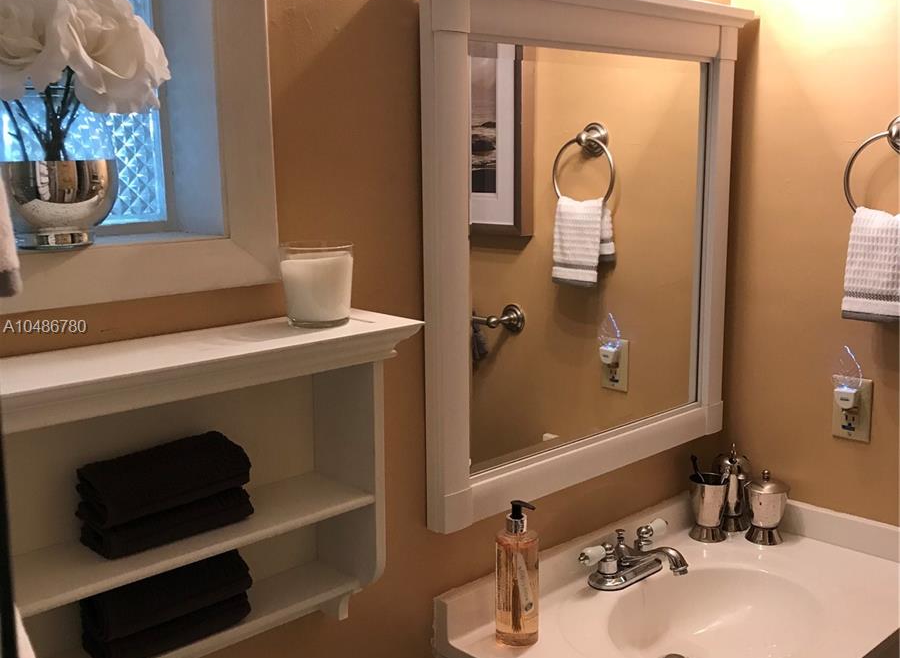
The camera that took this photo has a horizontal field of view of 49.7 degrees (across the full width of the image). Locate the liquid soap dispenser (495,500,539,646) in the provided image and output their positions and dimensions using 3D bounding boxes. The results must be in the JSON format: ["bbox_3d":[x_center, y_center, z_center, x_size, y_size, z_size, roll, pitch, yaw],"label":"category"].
[{"bbox_3d":[0.102,0.369,1.484,0.068,0.217,0.067,-1,10,0],"label":"liquid soap dispenser"}]

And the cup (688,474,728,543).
[{"bbox_3d":[0.501,0.347,1.877,0.075,0.114,0.075,-1,10,0],"label":"cup"}]

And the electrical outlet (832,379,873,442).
[{"bbox_3d":[0.739,0.148,1.784,0.010,0.115,0.071,-10,14,-43],"label":"electrical outlet"}]

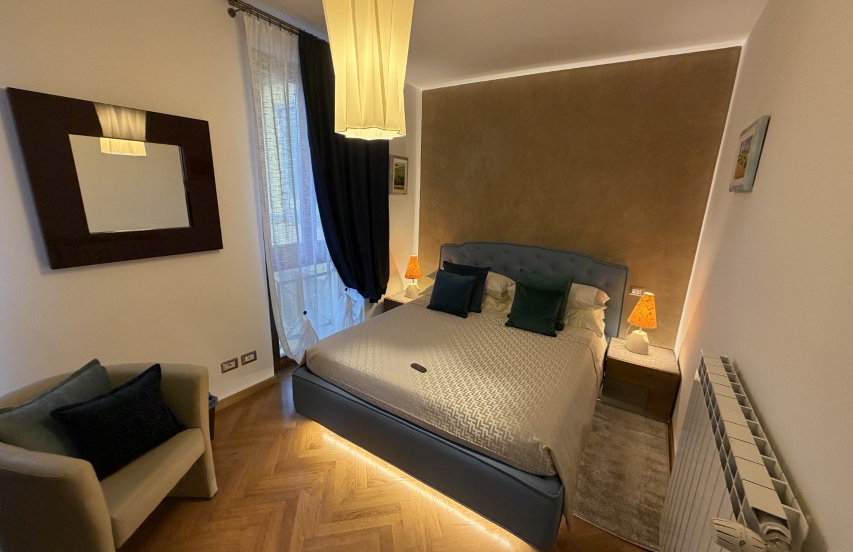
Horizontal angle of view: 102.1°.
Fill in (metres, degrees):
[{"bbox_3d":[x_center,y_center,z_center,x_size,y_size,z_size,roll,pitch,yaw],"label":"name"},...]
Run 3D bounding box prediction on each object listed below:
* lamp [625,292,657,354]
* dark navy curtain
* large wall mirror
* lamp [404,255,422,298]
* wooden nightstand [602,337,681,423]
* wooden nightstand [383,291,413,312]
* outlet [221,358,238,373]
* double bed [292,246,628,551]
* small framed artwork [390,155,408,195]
[{"bbox_3d":[1.745,0.373,2.801,0.206,0.485,0.206,11,17,32],"label":"lamp"},{"bbox_3d":[-0.658,-0.748,3.110,0.190,2.200,1.000,11,17,32],"label":"dark navy curtain"},{"bbox_3d":[-1.595,-0.497,1.909,0.032,0.796,0.805,11,17,32],"label":"large wall mirror"},{"bbox_3d":[-0.141,0.015,3.998,0.206,0.485,0.206,2,14,0],"label":"lamp"},{"bbox_3d":[1.736,0.816,2.832,0.472,0.389,0.475,11,17,32],"label":"wooden nightstand"},{"bbox_3d":[-0.160,0.450,4.055,0.470,0.389,0.462,11,17,32],"label":"wooden nightstand"},{"bbox_3d":[-1.440,0.658,2.529,0.012,0.080,0.117,11,17,32],"label":"outlet"},{"bbox_3d":[0.388,0.430,2.687,1.850,1.125,2.050,11,17,32],"label":"double bed"},{"bbox_3d":[-0.311,-1.101,3.796,0.020,0.397,0.333,11,17,32],"label":"small framed artwork"}]

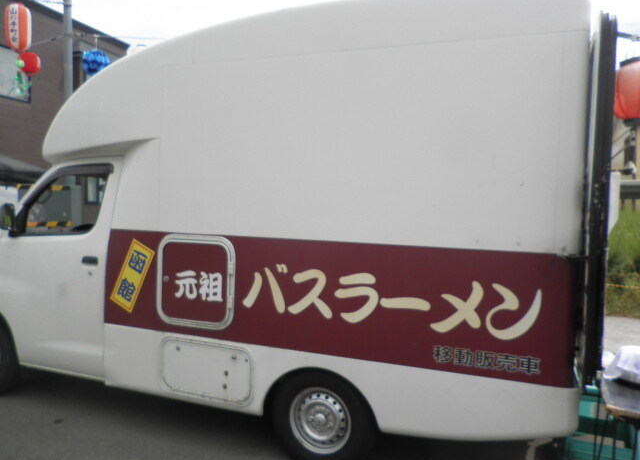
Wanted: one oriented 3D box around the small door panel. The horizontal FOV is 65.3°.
[{"bbox_3d":[-0.734,0.303,2.940,0.533,0.539,0.040,3,1,20],"label":"small door panel"}]

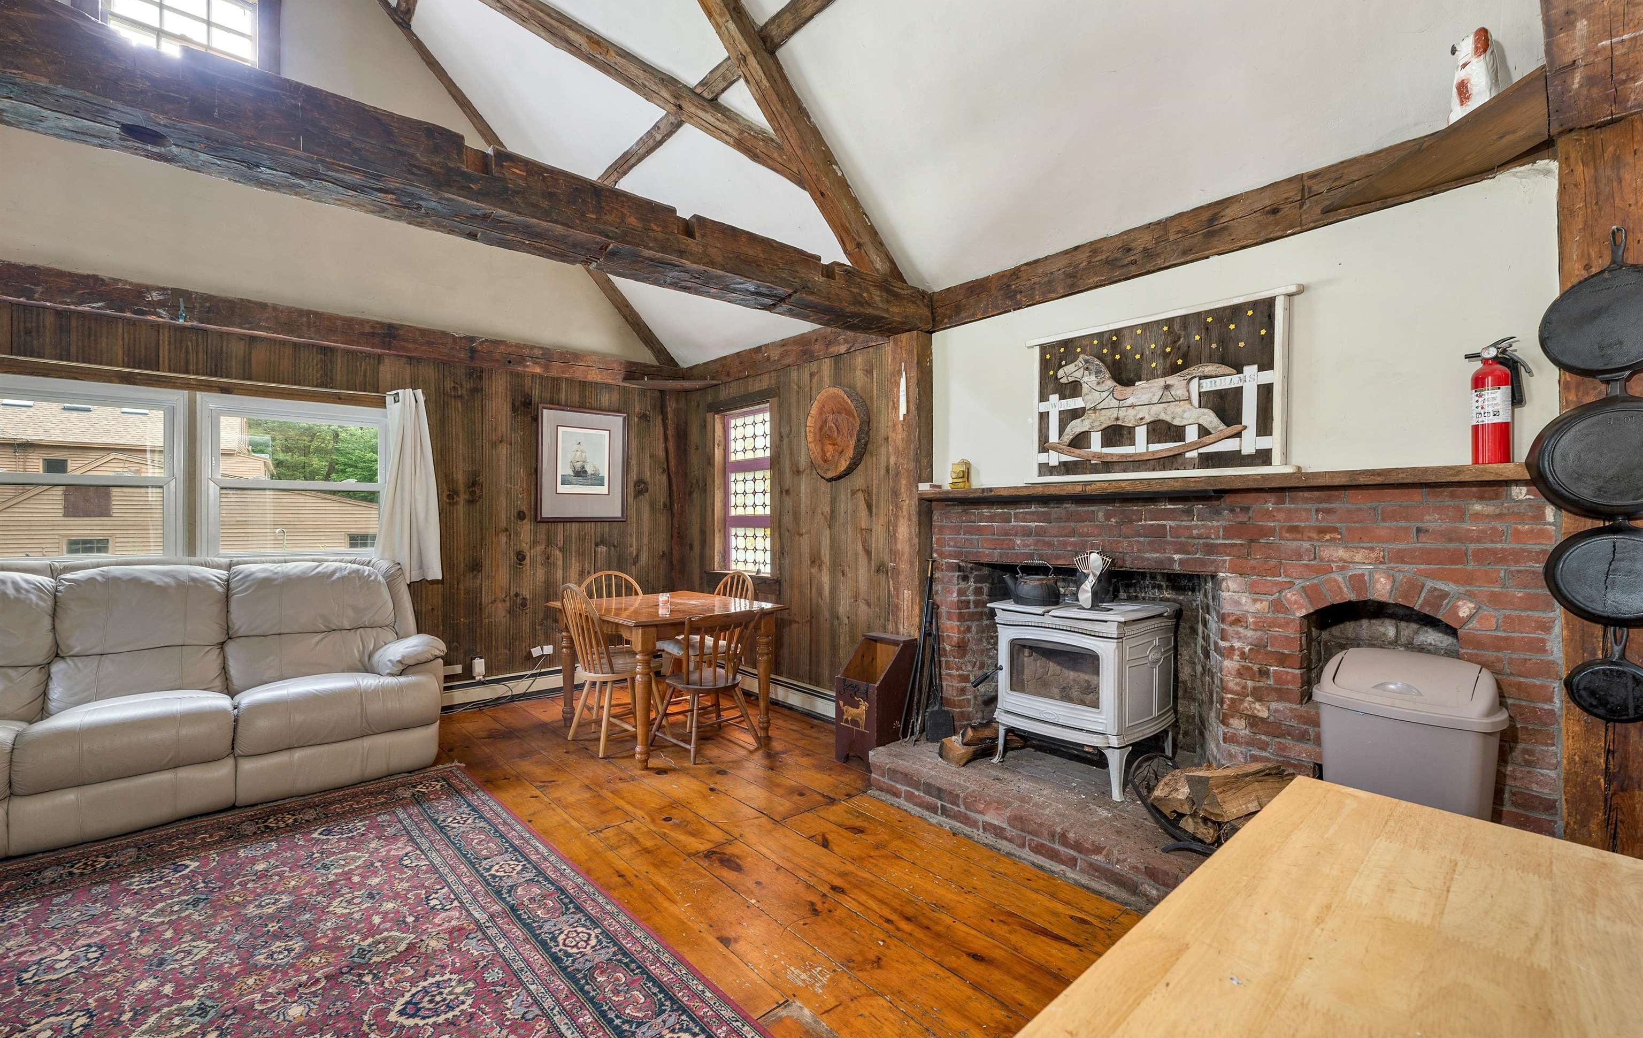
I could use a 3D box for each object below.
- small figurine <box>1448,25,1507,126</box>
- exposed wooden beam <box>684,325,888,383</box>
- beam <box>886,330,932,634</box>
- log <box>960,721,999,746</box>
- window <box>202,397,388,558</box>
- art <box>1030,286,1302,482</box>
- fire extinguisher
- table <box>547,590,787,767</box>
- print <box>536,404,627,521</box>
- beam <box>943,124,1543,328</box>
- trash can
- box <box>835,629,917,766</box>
[{"bbox_3d":[1.974,-1.336,1.927,0.120,0.280,0.105,0,0,37],"label":"small figurine"},{"bbox_3d":[-0.279,-1.103,4.507,0.190,0.210,2.450,0,0,-41],"label":"exposed wooden beam"},{"bbox_3d":[0.508,0.162,3.440,0.205,2.285,0.206,0,0,-41],"label":"beam"},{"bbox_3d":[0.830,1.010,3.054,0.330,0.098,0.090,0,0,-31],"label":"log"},{"bbox_3d":[-3.114,-0.212,3.852,0.920,0.990,0.100,0,0,-41],"label":"window"},{"bbox_3d":[1.286,-0.475,2.534,0.055,0.630,1.000,0,0,-41],"label":"art"},{"bbox_3d":[1.948,-0.339,1.842,0.098,0.383,0.135,0,0,-35],"label":"fire extinguisher"},{"bbox_3d":[-0.994,0.943,4.043,1.026,0.787,1.241,0,-1,-43],"label":"table"},{"bbox_3d":[-1.869,-0.423,5.063,0.707,0.887,0.025,0,-1,-43],"label":"print"},{"bbox_3d":[1.380,-1.099,2.624,0.190,0.212,2.170,0,0,-41],"label":"beam"},{"bbox_3d":[1.741,0.751,1.895,0.314,0.713,0.413,0,-1,-43],"label":"trash can"},{"bbox_3d":[0.304,0.998,3.520,0.334,0.671,0.321,0,-1,-43],"label":"box"}]

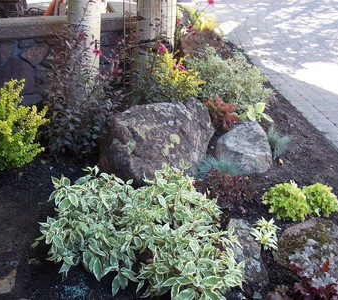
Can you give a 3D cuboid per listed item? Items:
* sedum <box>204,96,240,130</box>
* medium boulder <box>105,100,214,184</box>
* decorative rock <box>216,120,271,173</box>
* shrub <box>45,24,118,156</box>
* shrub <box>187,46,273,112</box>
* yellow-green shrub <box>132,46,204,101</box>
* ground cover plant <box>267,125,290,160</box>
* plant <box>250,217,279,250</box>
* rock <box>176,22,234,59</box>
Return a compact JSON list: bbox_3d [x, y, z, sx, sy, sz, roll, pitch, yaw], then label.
[{"bbox_3d":[0.452,-0.311,3.888,0.306,0.286,0.275,4,22,6],"label":"sedum"},{"bbox_3d":[-0.073,-0.055,3.008,0.741,0.548,0.556,1,22,-1],"label":"medium boulder"},{"bbox_3d":[0.528,-0.023,3.205,0.387,0.371,0.329,5,22,9],"label":"decorative rock"},{"bbox_3d":[-0.605,-0.411,3.186,0.502,0.945,0.426,-3,22,-10],"label":"shrub"},{"bbox_3d":[0.581,-0.677,4.367,0.832,0.612,0.707,4,22,7],"label":"shrub"},{"bbox_3d":[0.004,-0.607,3.996,0.631,0.627,0.568,1,22,0],"label":"yellow-green shrub"},{"bbox_3d":[0.835,-0.057,3.438,0.171,0.274,0.171,7,23,13],"label":"ground cover plant"},{"bbox_3d":[0.498,0.435,2.351,0.150,0.161,0.150,7,23,13],"label":"plant"},{"bbox_3d":[0.502,-1.354,5.980,0.801,0.509,0.600,3,22,4],"label":"rock"}]

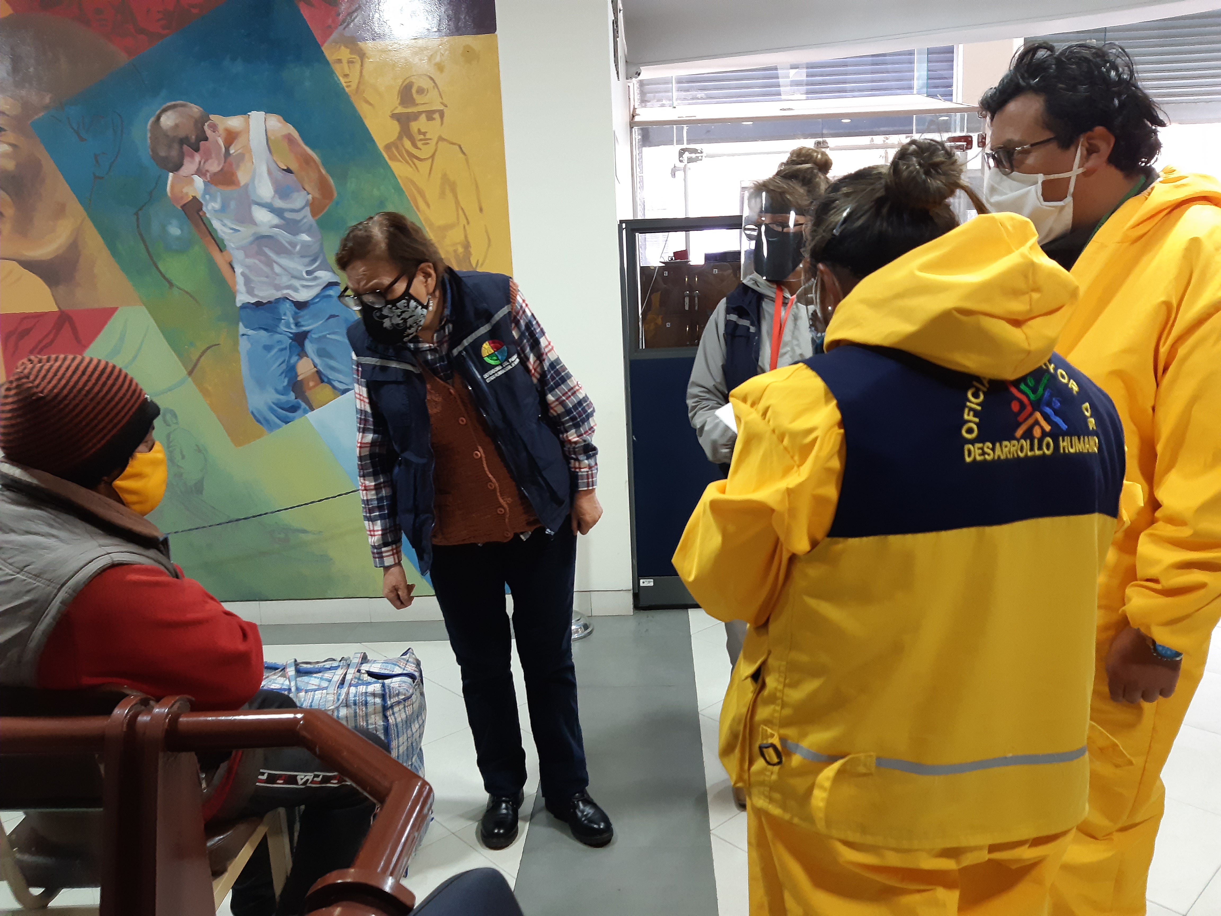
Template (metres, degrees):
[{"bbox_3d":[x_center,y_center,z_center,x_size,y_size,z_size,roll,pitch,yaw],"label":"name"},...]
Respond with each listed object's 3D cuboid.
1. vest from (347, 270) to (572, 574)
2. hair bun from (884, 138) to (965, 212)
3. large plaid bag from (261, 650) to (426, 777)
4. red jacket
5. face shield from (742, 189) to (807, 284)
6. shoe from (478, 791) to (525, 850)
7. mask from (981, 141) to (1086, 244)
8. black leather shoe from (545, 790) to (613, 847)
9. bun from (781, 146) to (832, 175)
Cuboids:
[{"bbox_3d":[-0.341,-0.092,2.080,0.450,0.620,0.290,-8,21,18],"label":"vest"},{"bbox_3d":[0.371,-0.336,1.090,0.092,0.085,0.080,1,12,18],"label":"hair bun"},{"bbox_3d":[-0.696,0.750,2.263,0.440,0.440,0.270,-2,11,3],"label":"large plaid bag"},{"bbox_3d":[-0.791,0.345,1.529,0.400,0.550,0.500,-2,9,-35],"label":"red jacket"},{"bbox_3d":[0.380,-0.498,2.060,0.190,0.220,0.130,3,15,27],"label":"face shield"},{"bbox_3d":[-0.266,0.885,2.362,0.096,0.105,0.265,-1,11,6],"label":"shoe"},{"bbox_3d":[0.604,-0.377,1.310,0.110,0.120,0.140,-11,10,9],"label":"mask"},{"bbox_3d":[-0.092,0.882,2.341,0.098,0.105,0.265,-10,14,-34],"label":"black leather shoe"},{"bbox_3d":[0.475,-0.713,2.200,0.110,0.078,0.090,3,13,27],"label":"bun"}]

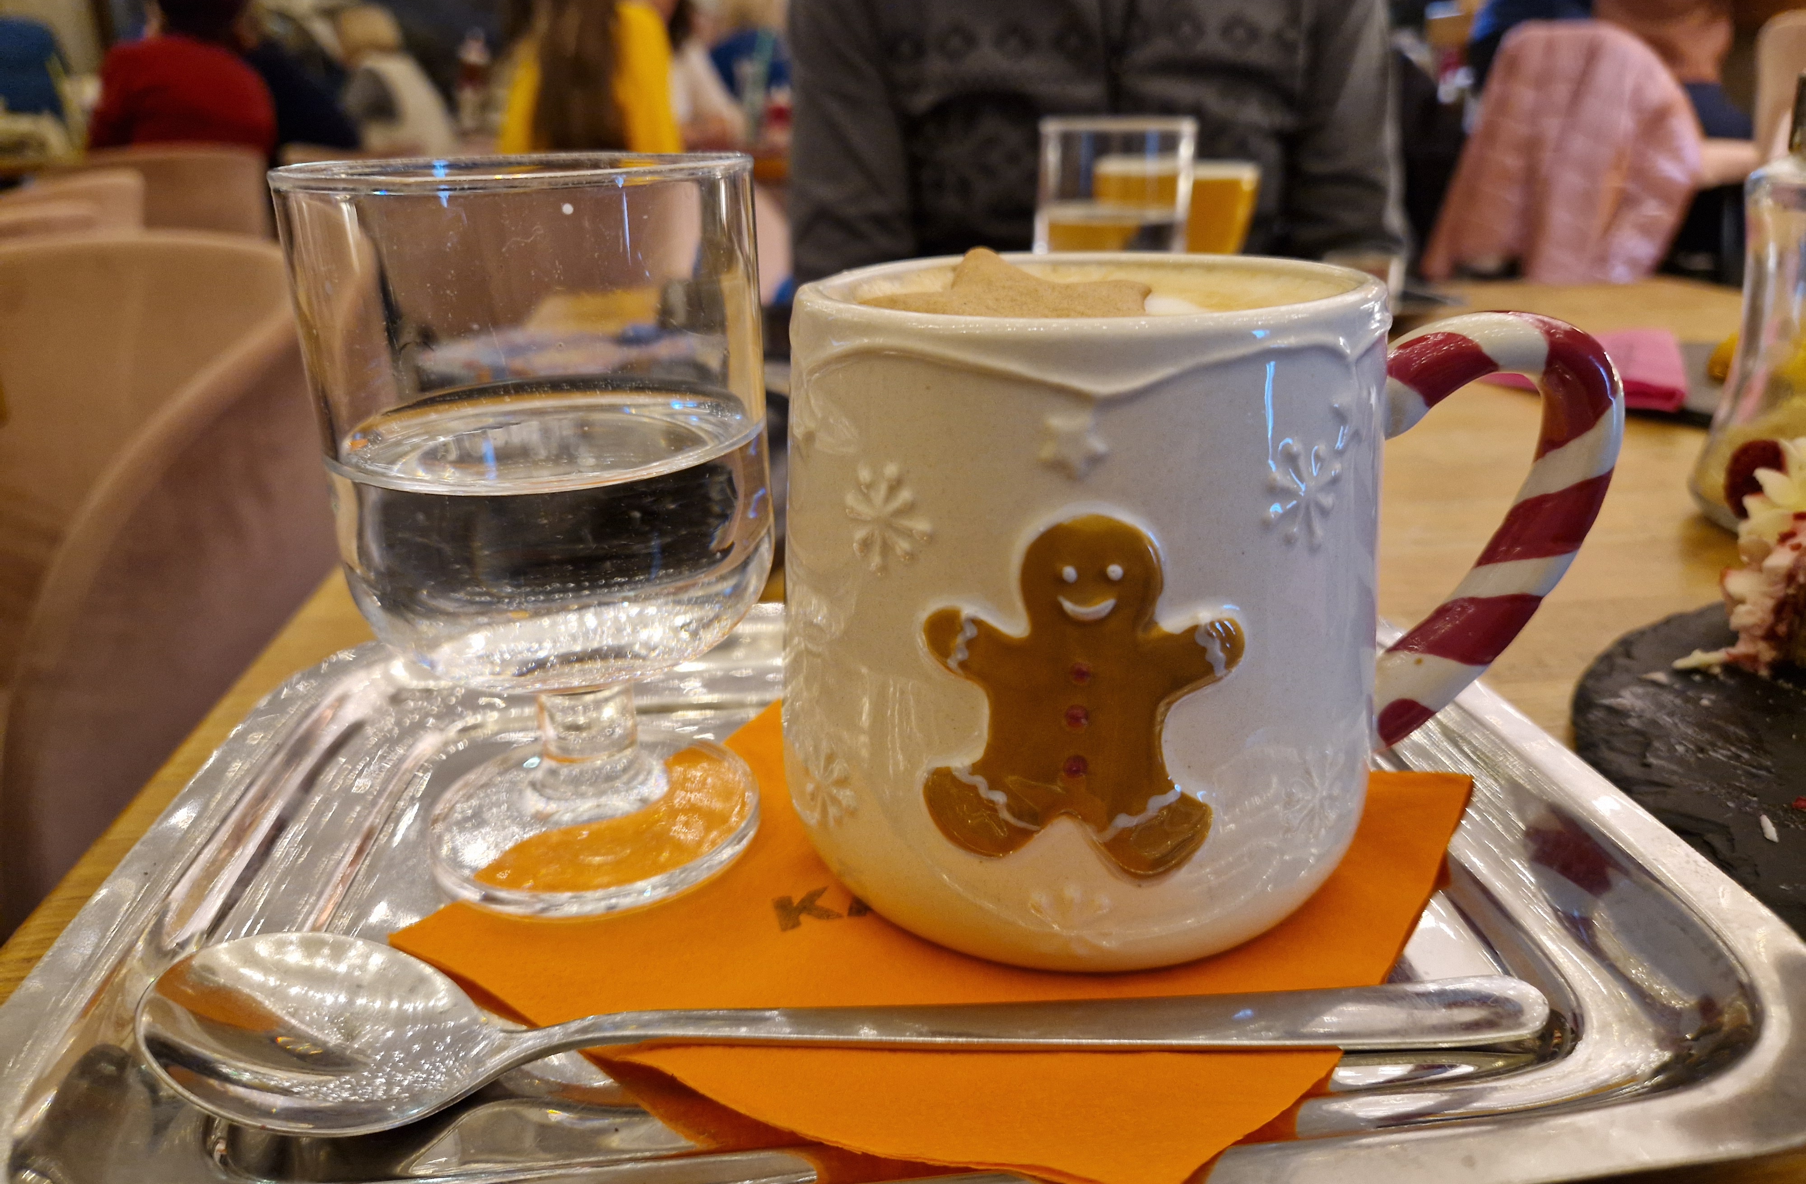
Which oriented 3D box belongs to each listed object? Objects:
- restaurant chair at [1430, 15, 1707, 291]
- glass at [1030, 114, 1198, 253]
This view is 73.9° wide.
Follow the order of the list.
[{"bbox_3d":[1.422,-0.807,2.709,0.540,0.840,0.560,9,24,23],"label":"restaurant chair"},{"bbox_3d":[0.099,-0.164,0.569,0.071,0.108,0.071,-1,22,0],"label":"glass"}]

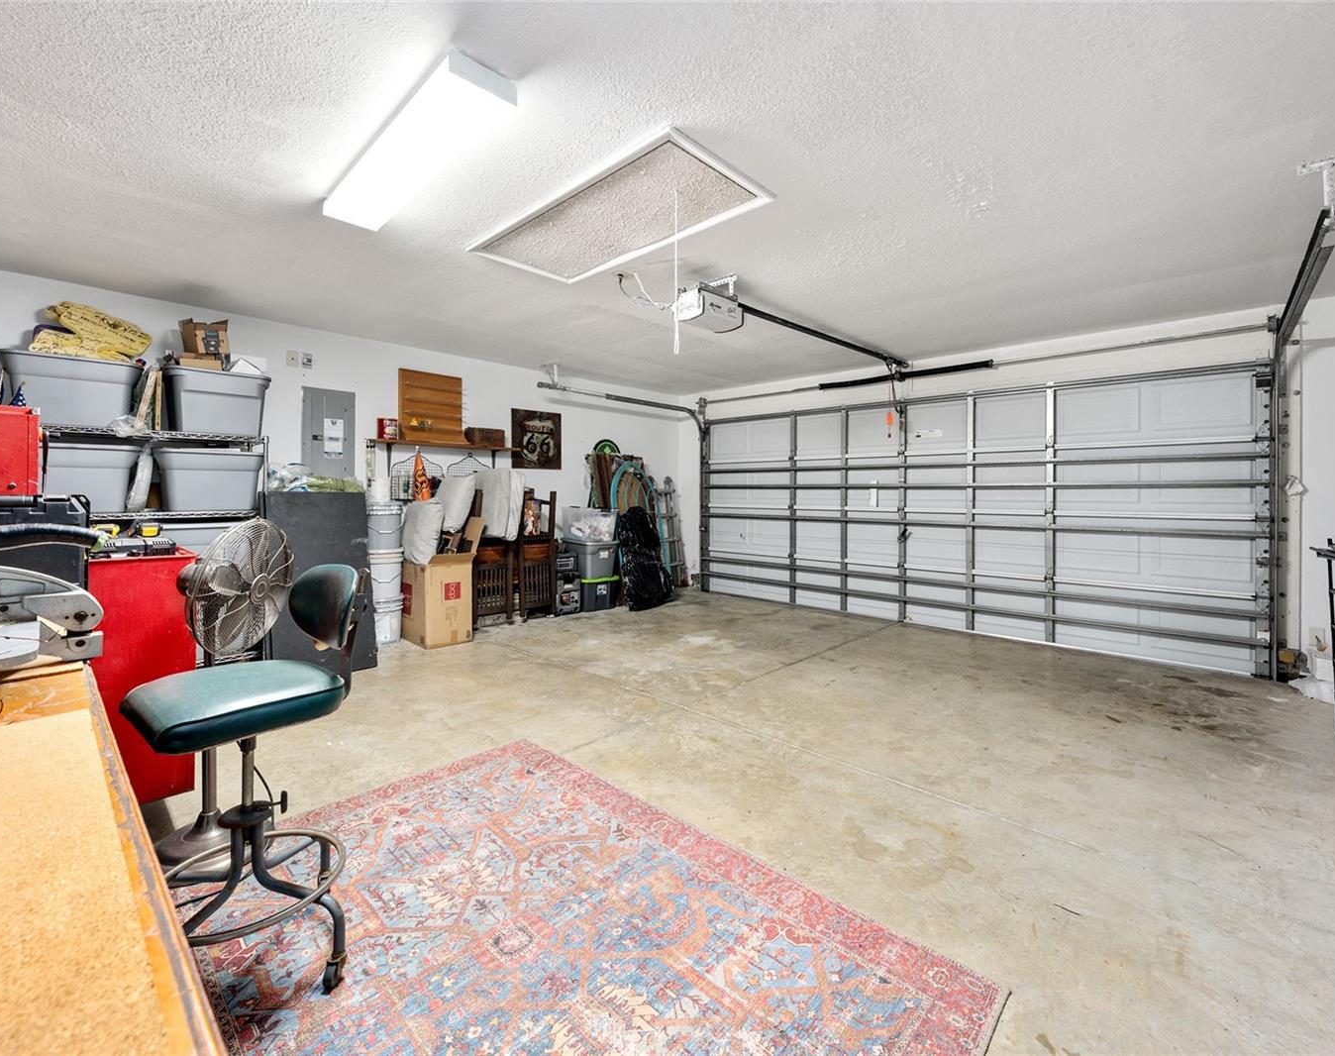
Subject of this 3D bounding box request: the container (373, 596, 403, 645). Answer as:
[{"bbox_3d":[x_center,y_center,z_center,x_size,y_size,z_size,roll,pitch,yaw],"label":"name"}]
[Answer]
[{"bbox_3d":[-2.269,0.718,4.632,0.300,0.385,0.300,3,4,44],"label":"container"}]

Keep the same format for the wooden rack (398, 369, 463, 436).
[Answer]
[{"bbox_3d":[-2.014,-1.039,4.961,0.170,0.610,0.560,3,4,44],"label":"wooden rack"}]

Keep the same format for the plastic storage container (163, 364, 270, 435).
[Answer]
[{"bbox_3d":[-3.010,-0.806,3.806,0.420,0.400,0.550,3,3,44],"label":"plastic storage container"}]

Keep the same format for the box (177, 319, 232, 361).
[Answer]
[{"bbox_3d":[-2.911,-1.192,3.601,0.190,0.220,0.200,-1,3,-26],"label":"box"}]

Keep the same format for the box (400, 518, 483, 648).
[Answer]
[{"bbox_3d":[-1.896,0.423,4.715,0.560,0.960,0.430,3,4,44],"label":"box"}]

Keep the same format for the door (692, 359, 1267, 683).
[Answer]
[{"bbox_3d":[2.213,-0.163,5.453,4.900,2.090,0.110,3,3,44],"label":"door"}]

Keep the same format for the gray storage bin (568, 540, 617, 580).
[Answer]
[{"bbox_3d":[-0.823,0.312,6.059,0.480,0.360,0.390,3,3,44],"label":"gray storage bin"}]

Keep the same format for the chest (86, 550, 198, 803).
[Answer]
[{"bbox_3d":[-2.123,0.576,1.931,0.470,0.975,0.740,3,4,44],"label":"chest"}]

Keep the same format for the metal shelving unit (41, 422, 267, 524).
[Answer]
[{"bbox_3d":[-3.191,0.199,3.484,0.500,1.555,1.220,3,4,44],"label":"metal shelving unit"}]

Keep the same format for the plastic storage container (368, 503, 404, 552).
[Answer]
[{"bbox_3d":[-2.277,-0.016,4.595,0.285,0.380,0.285,3,3,44],"label":"plastic storage container"}]

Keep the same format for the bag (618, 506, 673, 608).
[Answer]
[{"bbox_3d":[-0.245,0.298,6.184,0.460,1.040,0.600,3,3,44],"label":"bag"}]

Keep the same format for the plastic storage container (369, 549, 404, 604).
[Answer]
[{"bbox_3d":[-2.266,0.337,4.611,0.300,0.395,0.300,3,4,44],"label":"plastic storage container"}]

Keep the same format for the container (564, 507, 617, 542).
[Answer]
[{"bbox_3d":[-0.826,-0.017,6.058,0.460,0.335,0.410,3,4,44],"label":"container"}]

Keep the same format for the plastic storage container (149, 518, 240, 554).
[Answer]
[{"bbox_3d":[-3.047,0.165,3.773,0.420,0.400,0.560,3,3,44],"label":"plastic storage container"}]

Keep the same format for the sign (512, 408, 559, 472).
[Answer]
[{"bbox_3d":[-1.336,-0.900,5.893,0.020,0.575,0.585,3,3,44],"label":"sign"}]

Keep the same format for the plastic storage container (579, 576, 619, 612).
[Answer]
[{"bbox_3d":[-0.845,0.670,6.083,0.460,0.335,0.430,3,4,44],"label":"plastic storage container"}]

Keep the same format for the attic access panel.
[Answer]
[{"bbox_3d":[-0.289,-1.414,2.699,1.458,0.050,0.661,3,3,44],"label":"attic access panel"}]

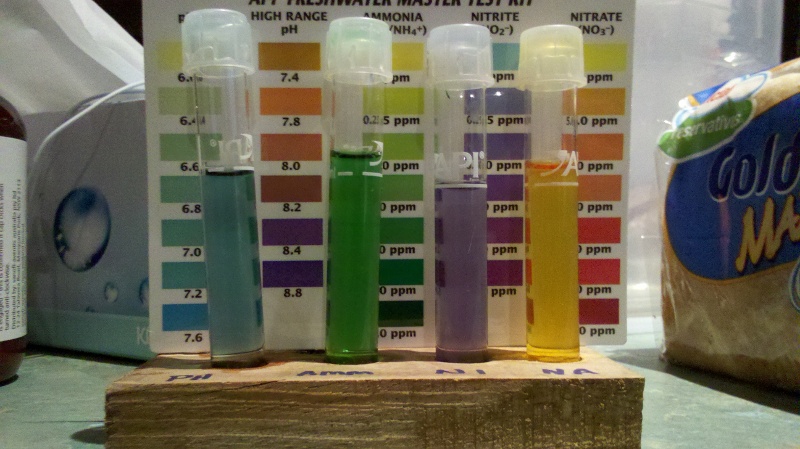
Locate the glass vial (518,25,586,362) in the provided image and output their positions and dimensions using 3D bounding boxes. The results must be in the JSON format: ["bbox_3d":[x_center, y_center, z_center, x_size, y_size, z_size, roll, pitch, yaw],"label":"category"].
[{"bbox_3d":[0.040,-0.004,0.165,0.017,0.092,0.017,0,2,0],"label":"glass vial"}]

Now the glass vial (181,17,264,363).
[{"bbox_3d":[-0.043,-0.005,0.159,0.017,0.092,0.017,-2,3,0],"label":"glass vial"}]

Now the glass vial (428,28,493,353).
[{"bbox_3d":[0.016,-0.004,0.165,0.017,0.092,0.017,0,2,0],"label":"glass vial"}]

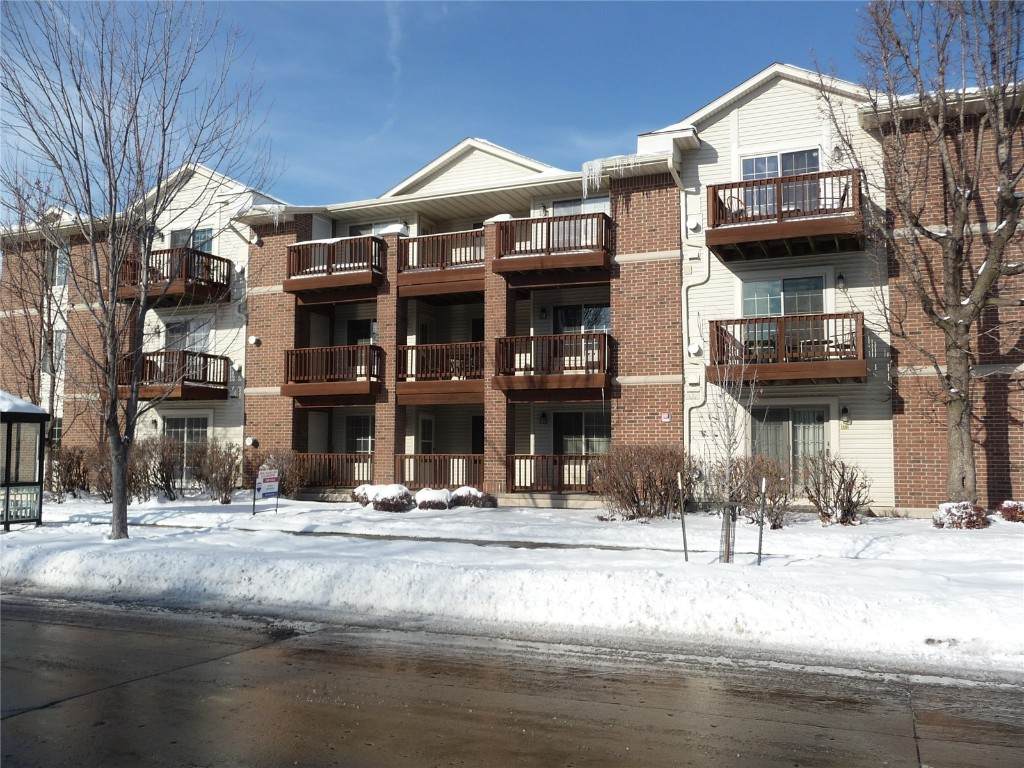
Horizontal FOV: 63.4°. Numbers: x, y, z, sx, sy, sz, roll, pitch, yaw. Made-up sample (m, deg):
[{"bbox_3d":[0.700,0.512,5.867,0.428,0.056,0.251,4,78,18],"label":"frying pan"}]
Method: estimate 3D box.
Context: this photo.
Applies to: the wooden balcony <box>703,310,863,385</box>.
[{"bbox_3d":[5.673,-0.636,17.073,2.984,1.242,1.720,-2,-5,23],"label":"wooden balcony"}]

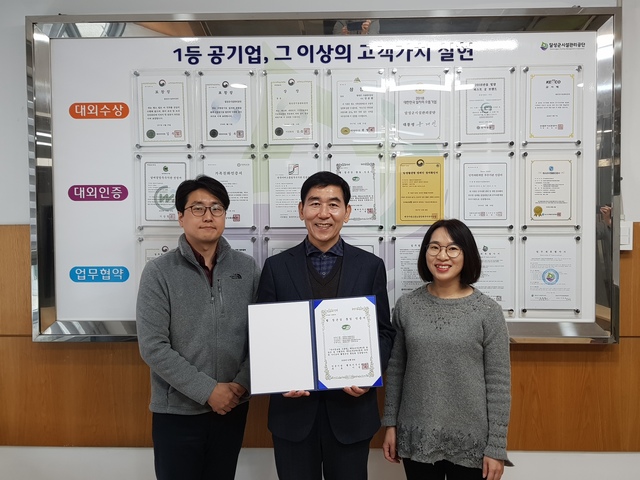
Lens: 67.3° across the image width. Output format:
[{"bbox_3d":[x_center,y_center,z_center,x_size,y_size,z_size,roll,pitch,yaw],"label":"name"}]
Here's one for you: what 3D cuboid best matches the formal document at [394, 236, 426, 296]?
[{"bbox_3d":[0.426,0.150,2.044,0.210,0.297,0.010,0,1,2],"label":"formal document"}]

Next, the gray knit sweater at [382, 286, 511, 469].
[{"bbox_3d":[0.469,0.493,1.770,0.455,0.655,0.260,0,2,14],"label":"gray knit sweater"}]

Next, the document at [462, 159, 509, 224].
[{"bbox_3d":[0.698,-0.204,2.027,0.210,0.297,0.012,0,2,2],"label":"document"}]

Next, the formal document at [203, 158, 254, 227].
[{"bbox_3d":[-0.392,-0.200,2.061,0.210,0.297,0.012,0,2,2],"label":"formal document"}]

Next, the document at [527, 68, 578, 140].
[{"bbox_3d":[0.969,-0.555,2.007,0.210,0.297,0.012,0,2,2],"label":"document"}]

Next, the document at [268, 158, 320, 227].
[{"bbox_3d":[-0.111,-0.199,2.052,0.210,0.297,0.012,0,2,2],"label":"document"}]

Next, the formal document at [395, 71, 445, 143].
[{"bbox_3d":[0.425,-0.554,2.030,0.210,0.297,0.010,0,1,2],"label":"formal document"}]

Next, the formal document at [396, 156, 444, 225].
[{"bbox_3d":[0.425,-0.206,2.037,0.210,0.297,0.010,0,1,2],"label":"formal document"}]

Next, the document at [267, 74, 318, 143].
[{"bbox_3d":[-0.116,-0.555,2.042,0.210,0.297,0.012,0,2,2],"label":"document"}]

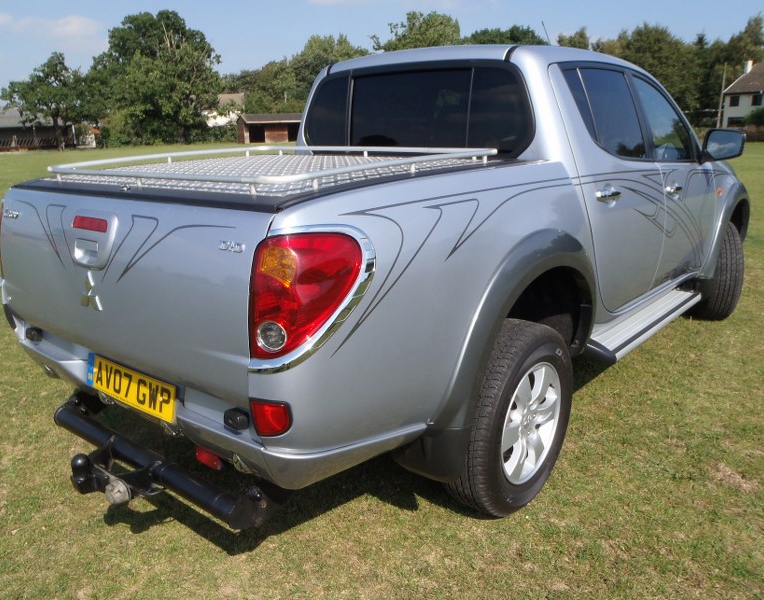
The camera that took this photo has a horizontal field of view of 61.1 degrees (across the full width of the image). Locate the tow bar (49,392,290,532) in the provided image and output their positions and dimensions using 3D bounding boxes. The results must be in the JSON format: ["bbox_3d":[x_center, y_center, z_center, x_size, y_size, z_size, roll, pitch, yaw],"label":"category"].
[{"bbox_3d":[-0.816,0.511,2.112,1.100,0.170,0.380,10,18,39],"label":"tow bar"}]

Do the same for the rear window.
[{"bbox_3d":[0.116,-0.838,2.952,1.290,0.400,0.080,10,10,39],"label":"rear window"}]

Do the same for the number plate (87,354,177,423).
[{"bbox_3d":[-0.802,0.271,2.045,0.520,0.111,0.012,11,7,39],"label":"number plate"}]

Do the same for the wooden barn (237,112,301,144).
[{"bbox_3d":[-12.590,-19.731,74.500,7.700,3.270,4.600,-8,16,-23],"label":"wooden barn"}]

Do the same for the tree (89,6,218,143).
[{"bbox_3d":[-22.764,-21.533,62.879,12.700,12.300,12.100,-6,15,-18],"label":"tree"}]

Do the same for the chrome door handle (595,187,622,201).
[{"bbox_3d":[0.963,-0.449,2.740,0.050,0.045,0.210,10,18,39],"label":"chrome door handle"}]

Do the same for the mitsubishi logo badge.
[{"bbox_3d":[-0.862,-0.028,1.918,0.125,0.110,0.012,11,15,39],"label":"mitsubishi logo badge"}]

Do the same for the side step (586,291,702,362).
[{"bbox_3d":[1.438,0.119,3.513,0.200,0.075,1.470,10,18,39],"label":"side step"}]

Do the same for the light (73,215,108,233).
[{"bbox_3d":[-0.847,-0.223,1.891,0.188,0.038,0.020,11,13,39],"label":"light"}]

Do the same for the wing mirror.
[{"bbox_3d":[1.908,-0.858,3.601,0.220,0.182,0.120,11,19,39],"label":"wing mirror"}]

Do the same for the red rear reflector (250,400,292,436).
[{"bbox_3d":[-0.262,0.293,1.558,0.105,0.087,0.057,10,18,39],"label":"red rear reflector"}]

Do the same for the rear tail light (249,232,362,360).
[{"bbox_3d":[-0.177,-0.019,1.549,0.140,0.300,0.270,10,18,39],"label":"rear tail light"}]

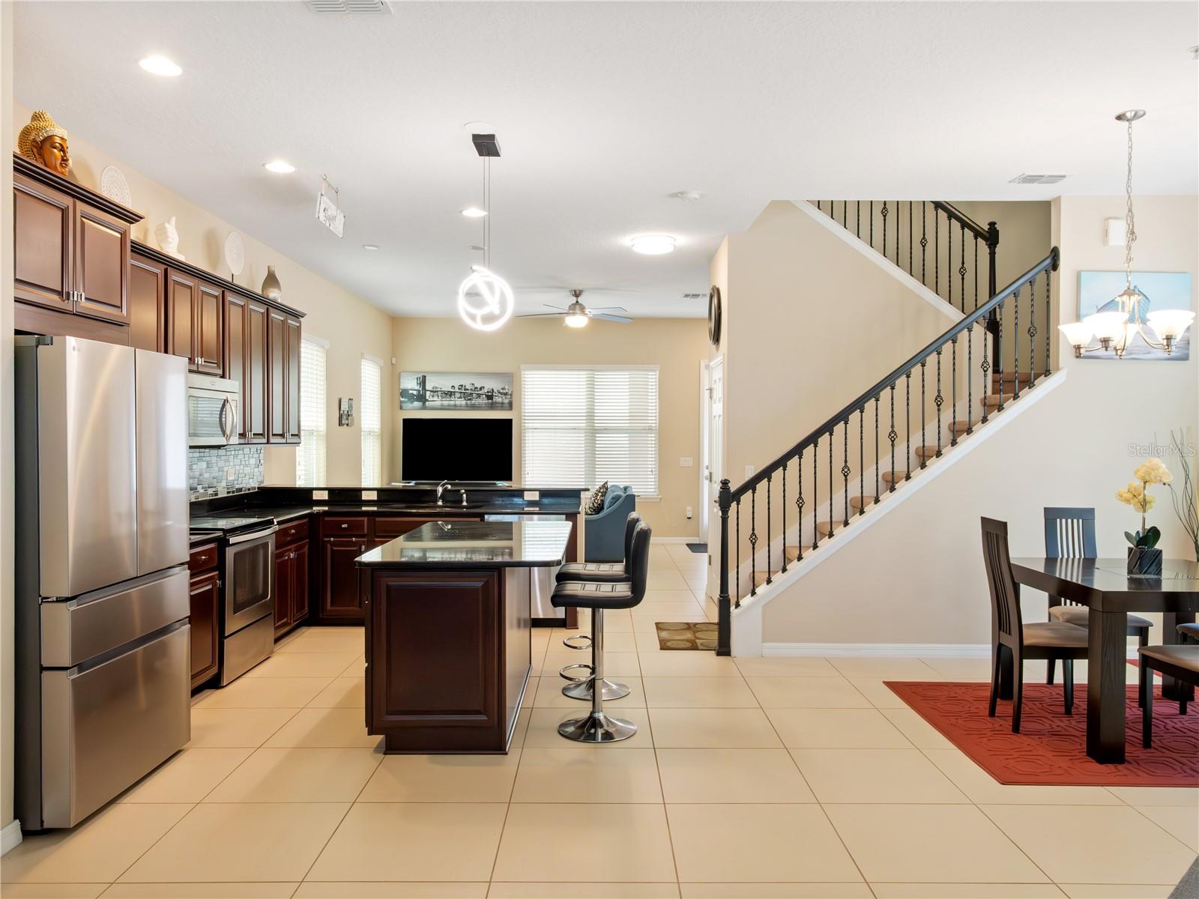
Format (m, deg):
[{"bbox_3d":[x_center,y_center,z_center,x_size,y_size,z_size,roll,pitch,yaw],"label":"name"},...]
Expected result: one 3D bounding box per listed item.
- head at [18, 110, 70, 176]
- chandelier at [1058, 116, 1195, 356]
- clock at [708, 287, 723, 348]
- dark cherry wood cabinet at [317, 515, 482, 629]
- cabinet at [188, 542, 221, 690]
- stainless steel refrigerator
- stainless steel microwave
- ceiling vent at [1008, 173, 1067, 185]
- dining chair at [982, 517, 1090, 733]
[{"bbox_3d":[-2.180,-1.164,3.264,0.183,0.319,0.167,0,1,6],"label":"head"},{"bbox_3d":[2.530,-1.024,3.967,0.578,1.171,0.578,0,1,0],"label":"chandelier"},{"bbox_3d":[0.988,-1.139,7.130,0.047,0.520,0.530,0,1,0],"label":"clock"},{"bbox_3d":[-1.501,0.876,6.487,1.257,0.847,0.608,0,1,0],"label":"dark cherry wood cabinet"},{"bbox_3d":[-2.516,0.959,4.599,0.630,0.875,0.510,0,1,0],"label":"cabinet"},{"bbox_3d":[-2.292,0.489,3.401,0.781,1.795,0.892,0,1,0],"label":"stainless steel refrigerator"},{"bbox_3d":[-2.505,-0.224,4.945,0.406,0.416,0.730,0,1,0],"label":"stainless steel microwave"},{"bbox_3d":[2.657,-1.622,4.990,0.284,0.025,0.203,0,1,0],"label":"ceiling vent"},{"bbox_3d":[2.251,0.861,4.164,0.548,1.004,0.421,0,1,0],"label":"dining chair"}]

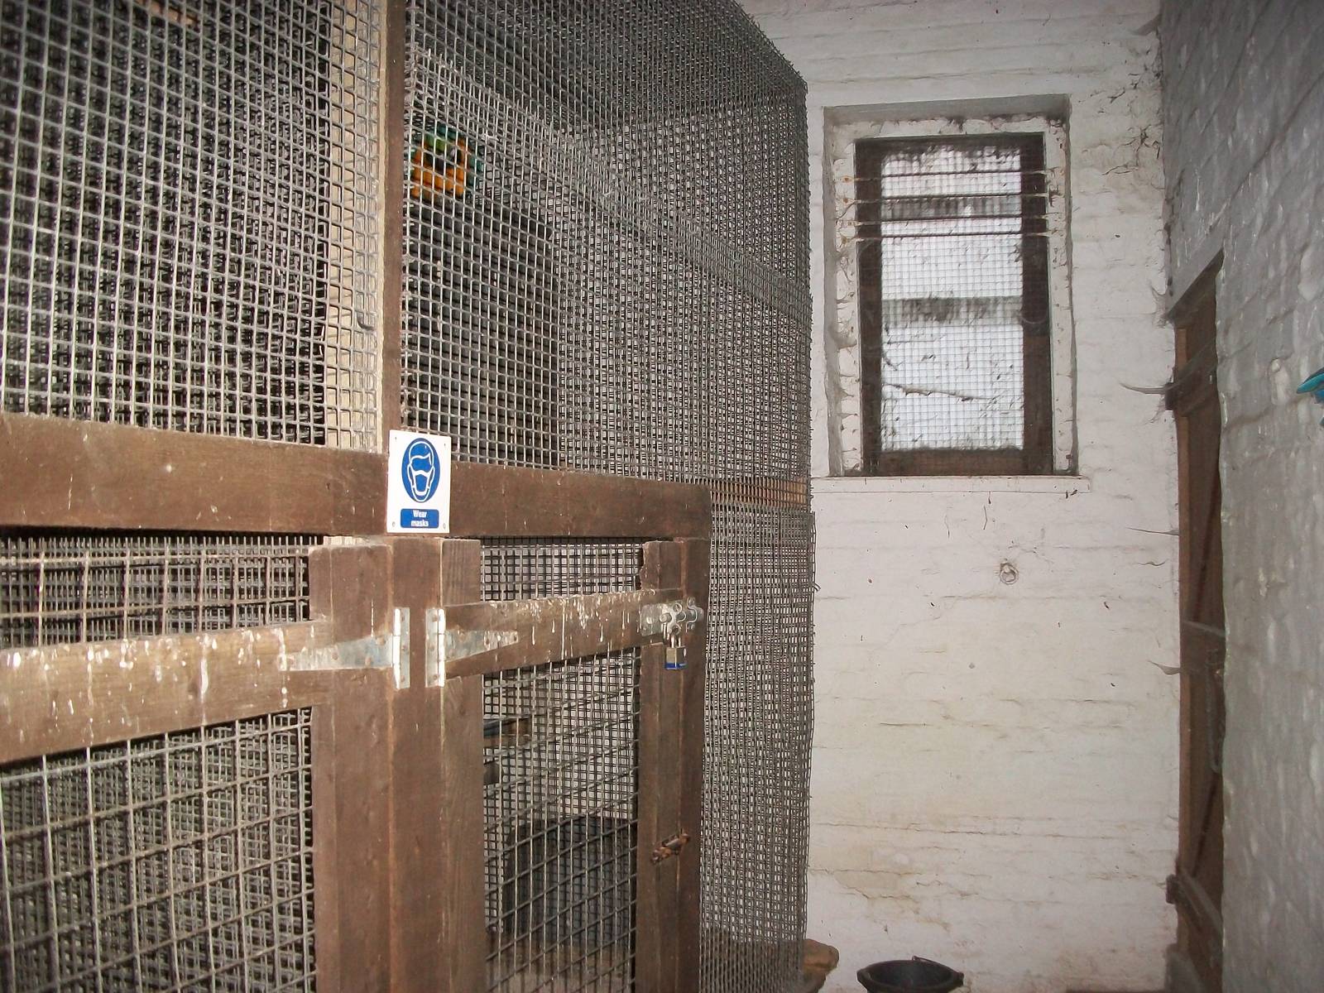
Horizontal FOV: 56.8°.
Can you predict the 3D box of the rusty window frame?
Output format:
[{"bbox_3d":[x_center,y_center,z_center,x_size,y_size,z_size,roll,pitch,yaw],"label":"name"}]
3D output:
[{"bbox_3d":[0.985,-0.640,4.155,0.622,1.153,0.070,-1,-2,9],"label":"rusty window frame"}]

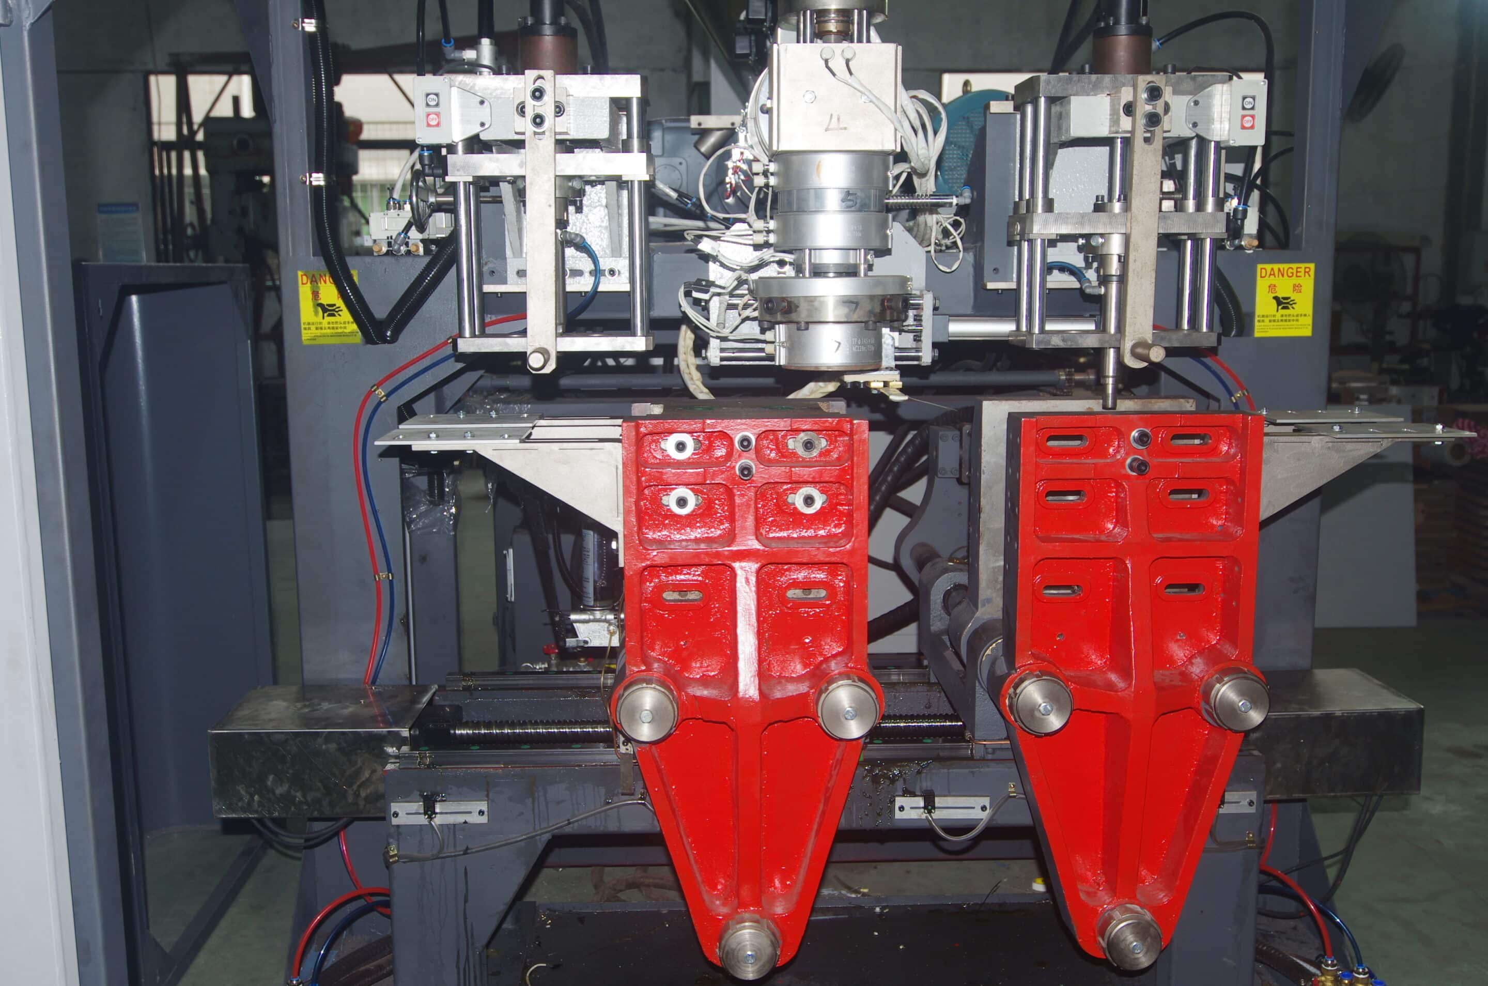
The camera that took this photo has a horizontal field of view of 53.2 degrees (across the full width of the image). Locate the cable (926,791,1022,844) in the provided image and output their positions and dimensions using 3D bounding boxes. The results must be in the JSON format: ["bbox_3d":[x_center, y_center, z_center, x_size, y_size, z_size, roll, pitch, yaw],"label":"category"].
[{"bbox_3d":[0.363,0.513,2.349,0.152,0.087,0.030,-1,9,-2],"label":"cable"}]

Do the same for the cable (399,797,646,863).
[{"bbox_3d":[-0.350,0.533,2.342,0.414,0.107,0.020,-1,9,-2],"label":"cable"}]

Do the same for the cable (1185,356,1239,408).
[{"bbox_3d":[0.812,-0.193,2.574,0.096,0.093,0.014,-1,9,-2],"label":"cable"}]

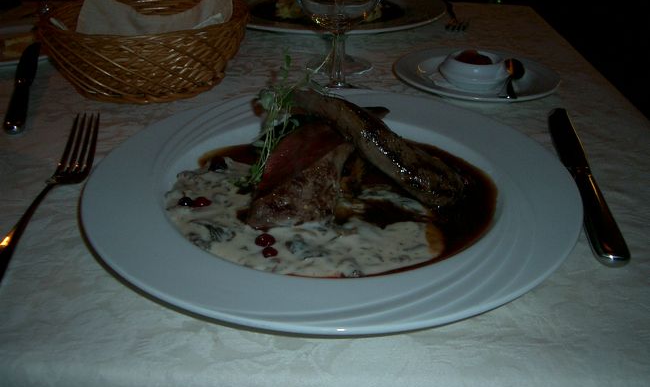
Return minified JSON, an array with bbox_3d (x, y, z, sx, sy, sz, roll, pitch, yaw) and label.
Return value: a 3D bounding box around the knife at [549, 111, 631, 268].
[{"bbox_3d":[0.183,-0.017,0.471,0.021,0.011,0.234,5,29,8],"label":"knife"}]

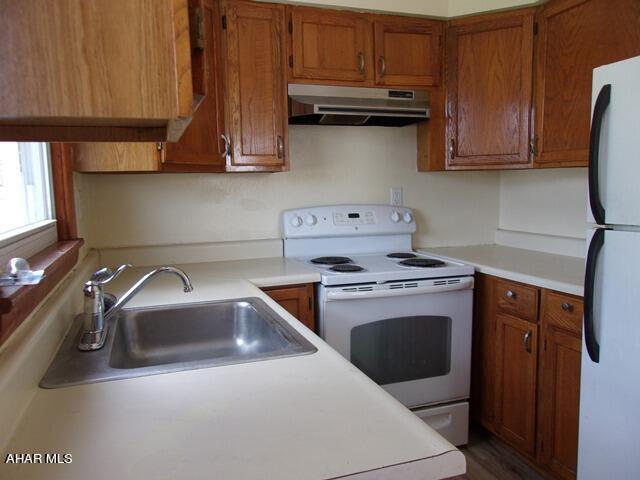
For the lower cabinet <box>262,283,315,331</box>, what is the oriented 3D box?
[{"bbox_3d":[-0.276,0.604,2.486,0.330,0.870,0.610,-3,7,-19],"label":"lower cabinet"}]

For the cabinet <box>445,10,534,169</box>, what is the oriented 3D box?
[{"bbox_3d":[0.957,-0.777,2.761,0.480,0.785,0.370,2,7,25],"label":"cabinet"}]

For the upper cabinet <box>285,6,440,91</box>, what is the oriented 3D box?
[{"bbox_3d":[0.179,-0.967,2.642,0.800,0.368,0.315,-3,7,-19],"label":"upper cabinet"}]

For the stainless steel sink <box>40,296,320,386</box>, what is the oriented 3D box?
[{"bbox_3d":[-0.391,0.339,1.407,0.580,0.190,0.645,-3,7,-19],"label":"stainless steel sink"}]

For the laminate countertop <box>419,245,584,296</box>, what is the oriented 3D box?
[{"bbox_3d":[1.077,0.129,2.518,0.657,0.038,1.360,-3,7,-19],"label":"laminate countertop"}]

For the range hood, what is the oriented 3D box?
[{"bbox_3d":[0.188,-0.699,2.601,0.762,0.153,0.450,-3,7,-19],"label":"range hood"}]

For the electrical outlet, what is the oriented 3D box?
[{"bbox_3d":[0.460,-0.257,2.979,0.071,0.115,0.010,-3,7,-19],"label":"electrical outlet"}]

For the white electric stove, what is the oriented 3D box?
[{"bbox_3d":[0.258,0.427,2.554,0.757,1.193,0.705,-3,7,-19],"label":"white electric stove"}]

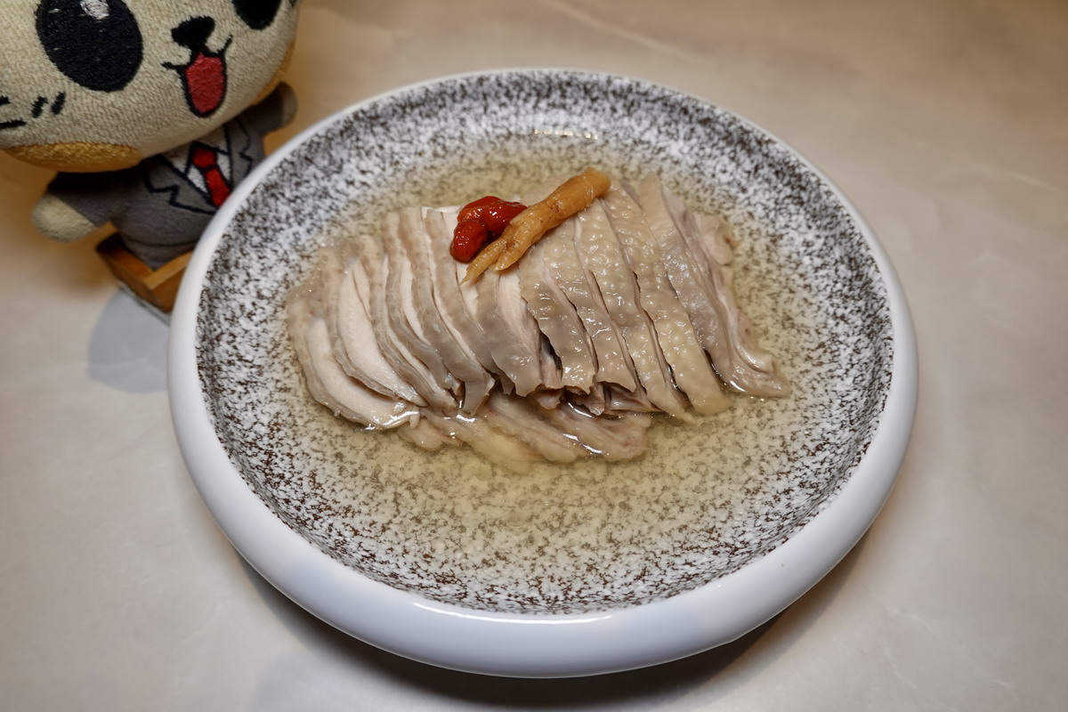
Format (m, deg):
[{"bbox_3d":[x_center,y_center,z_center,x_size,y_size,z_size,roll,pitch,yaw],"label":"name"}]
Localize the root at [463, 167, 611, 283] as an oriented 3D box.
[{"bbox_3d":[0.001,-0.047,0.256,0.014,0.011,0.073,38,64,23],"label":"root"}]

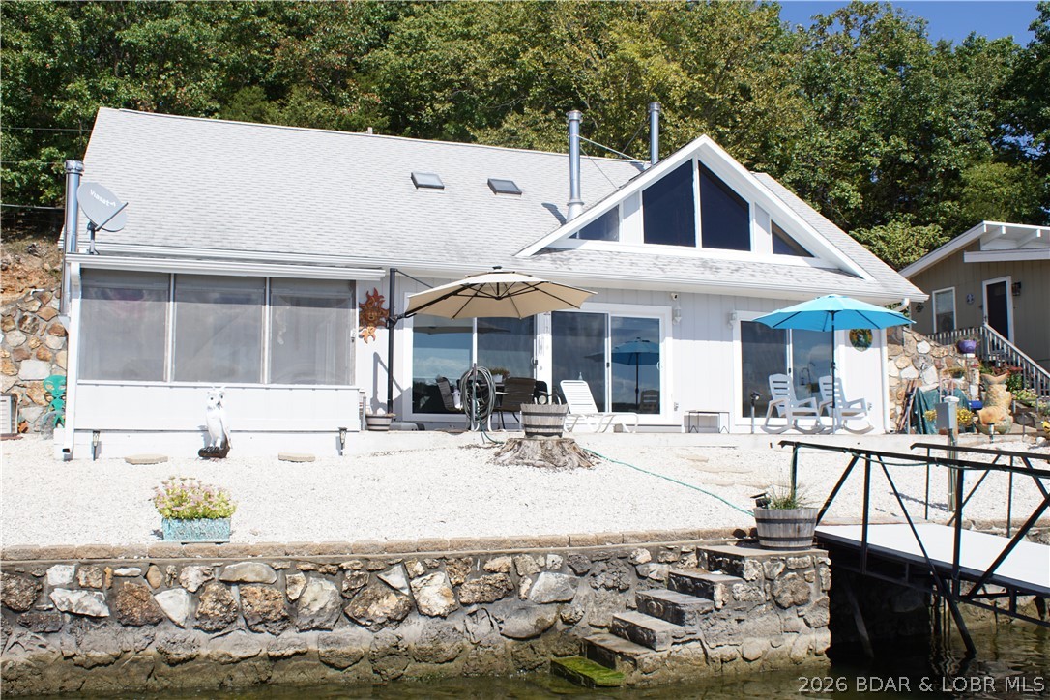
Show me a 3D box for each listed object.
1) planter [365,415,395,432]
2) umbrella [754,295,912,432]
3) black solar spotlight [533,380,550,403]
[{"bbox_3d":[-2.053,1.057,13.661,0.400,0.245,0.400,2,-6,-17],"label":"planter"},{"bbox_3d":[4.894,0.205,15.224,2.580,2.260,2.560,2,-6,-19],"label":"umbrella"},{"bbox_3d":[0.229,0.592,13.400,0.190,0.310,0.190,0,-6,0],"label":"black solar spotlight"}]

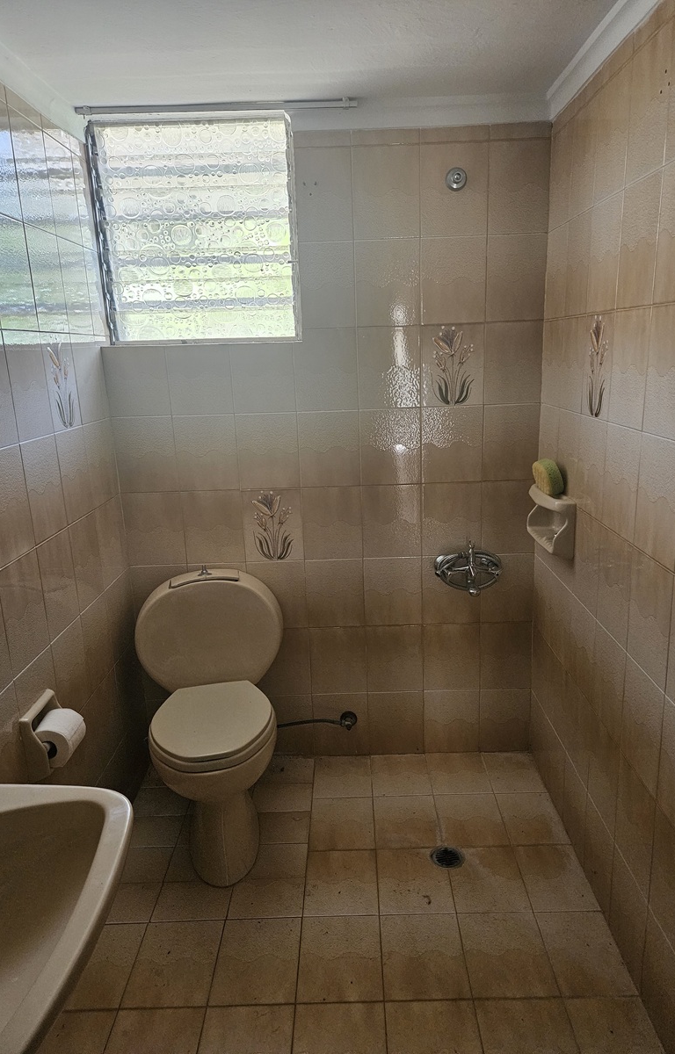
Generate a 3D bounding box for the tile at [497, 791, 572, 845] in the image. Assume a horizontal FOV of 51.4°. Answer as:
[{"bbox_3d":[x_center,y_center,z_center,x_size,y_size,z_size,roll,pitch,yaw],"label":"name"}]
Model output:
[{"bbox_3d":[0.611,0.921,2.206,0.178,0.012,0.250,-2,15,1],"label":"tile"}]

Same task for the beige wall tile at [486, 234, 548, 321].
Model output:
[{"bbox_3d":[0.549,-0.766,2.157,0.181,0.250,0.010,-2,14,1],"label":"beige wall tile"}]

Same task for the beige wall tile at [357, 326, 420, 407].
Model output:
[{"bbox_3d":[0.166,-0.509,2.229,0.199,0.250,0.010,-2,14,1],"label":"beige wall tile"}]

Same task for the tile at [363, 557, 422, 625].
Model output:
[{"bbox_3d":[0.194,0.225,2.418,0.199,0.250,0.010,-2,14,1],"label":"tile"}]

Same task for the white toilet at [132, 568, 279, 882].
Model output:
[{"bbox_3d":[-0.373,0.569,2.122,0.481,0.775,0.650,-4,15,-8],"label":"white toilet"}]

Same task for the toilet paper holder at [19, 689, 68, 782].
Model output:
[{"bbox_3d":[-0.683,0.492,1.668,0.055,0.155,0.152,-2,14,1],"label":"toilet paper holder"}]

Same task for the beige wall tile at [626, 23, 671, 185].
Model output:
[{"bbox_3d":[0.623,-0.834,1.401,0.010,0.250,0.199,-2,14,1],"label":"beige wall tile"}]

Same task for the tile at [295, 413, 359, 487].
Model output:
[{"bbox_3d":[-0.027,-0.254,2.284,0.200,0.250,0.010,-2,16,2],"label":"tile"}]

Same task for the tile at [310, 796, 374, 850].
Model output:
[{"bbox_3d":[0.017,0.939,2.212,0.202,0.010,0.257,-2,14,1],"label":"tile"}]

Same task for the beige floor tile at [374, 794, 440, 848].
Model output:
[{"bbox_3d":[0.217,0.931,2.206,0.198,0.010,0.254,-2,14,1],"label":"beige floor tile"}]

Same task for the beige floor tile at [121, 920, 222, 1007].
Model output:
[{"bbox_3d":[-0.396,1.079,1.733,0.200,0.010,0.250,-2,14,1],"label":"beige floor tile"}]

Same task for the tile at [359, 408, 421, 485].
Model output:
[{"bbox_3d":[0.175,-0.264,2.294,0.200,0.251,0.010,-2,14,1],"label":"tile"}]

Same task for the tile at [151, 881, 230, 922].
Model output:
[{"bbox_3d":[-0.393,1.030,1.923,0.204,0.010,0.143,-2,14,1],"label":"tile"}]

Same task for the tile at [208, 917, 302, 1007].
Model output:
[{"bbox_3d":[-0.194,1.069,1.731,0.200,0.010,0.251,-2,14,1],"label":"tile"}]

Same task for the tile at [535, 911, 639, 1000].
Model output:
[{"bbox_3d":[0.598,1.036,1.705,0.175,0.010,0.248,-2,14,1],"label":"tile"}]

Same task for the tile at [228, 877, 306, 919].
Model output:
[{"bbox_3d":[-0.190,1.021,1.918,0.200,0.010,0.139,-2,14,1],"label":"tile"}]

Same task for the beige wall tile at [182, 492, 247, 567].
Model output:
[{"bbox_3d":[-0.416,0.001,2.361,0.200,0.252,0.012,-2,16,1],"label":"beige wall tile"}]

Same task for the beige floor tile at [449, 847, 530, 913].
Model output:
[{"bbox_3d":[0.415,0.988,1.961,0.200,0.010,0.251,-2,14,1],"label":"beige floor tile"}]

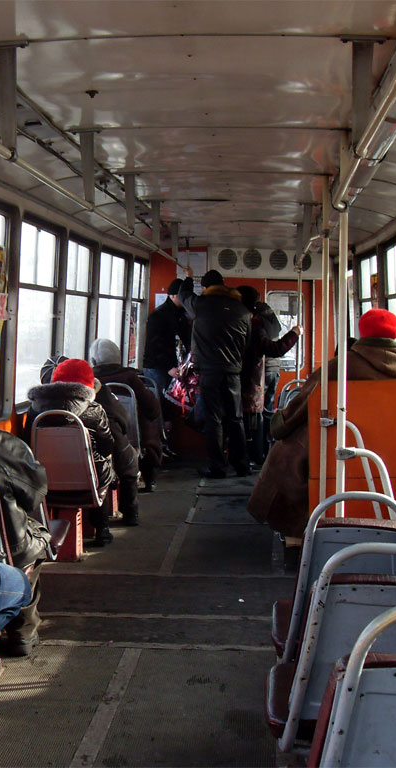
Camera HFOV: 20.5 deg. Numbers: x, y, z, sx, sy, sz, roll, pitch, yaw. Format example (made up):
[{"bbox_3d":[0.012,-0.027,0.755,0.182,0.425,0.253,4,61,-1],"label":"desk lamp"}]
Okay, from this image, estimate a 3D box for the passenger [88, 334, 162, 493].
[{"bbox_3d":[-0.577,0.232,8.985,0.570,1.220,0.720,0,3,4],"label":"passenger"}]

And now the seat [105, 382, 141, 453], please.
[{"bbox_3d":[-0.596,0.274,8.009,0.400,0.550,0.490,0,3,4],"label":"seat"}]

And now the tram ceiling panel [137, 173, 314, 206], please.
[{"bbox_3d":[0.186,-1.188,6.724,1.060,0.060,1.400,0,3,4],"label":"tram ceiling panel"}]

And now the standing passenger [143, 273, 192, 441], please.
[{"bbox_3d":[-0.324,-0.171,10.551,0.460,1.710,0.500,-1,4,-16],"label":"standing passenger"}]

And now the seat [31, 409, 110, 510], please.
[{"bbox_3d":[-0.719,0.393,6.076,0.400,0.540,0.490,0,3,4],"label":"seat"}]

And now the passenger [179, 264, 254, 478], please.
[{"bbox_3d":[0.143,-0.102,9.375,0.640,1.780,0.450,0,3,-8],"label":"passenger"}]

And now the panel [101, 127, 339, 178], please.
[{"bbox_3d":[0.147,-1.111,5.340,1.110,0.050,1.410,0,3,4],"label":"panel"}]

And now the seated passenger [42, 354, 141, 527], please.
[{"bbox_3d":[-0.660,0.373,6.849,0.580,1.130,0.680,0,3,4],"label":"seated passenger"}]

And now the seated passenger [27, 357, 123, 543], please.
[{"bbox_3d":[-0.725,0.398,6.675,0.520,1.150,0.720,0,3,4],"label":"seated passenger"}]

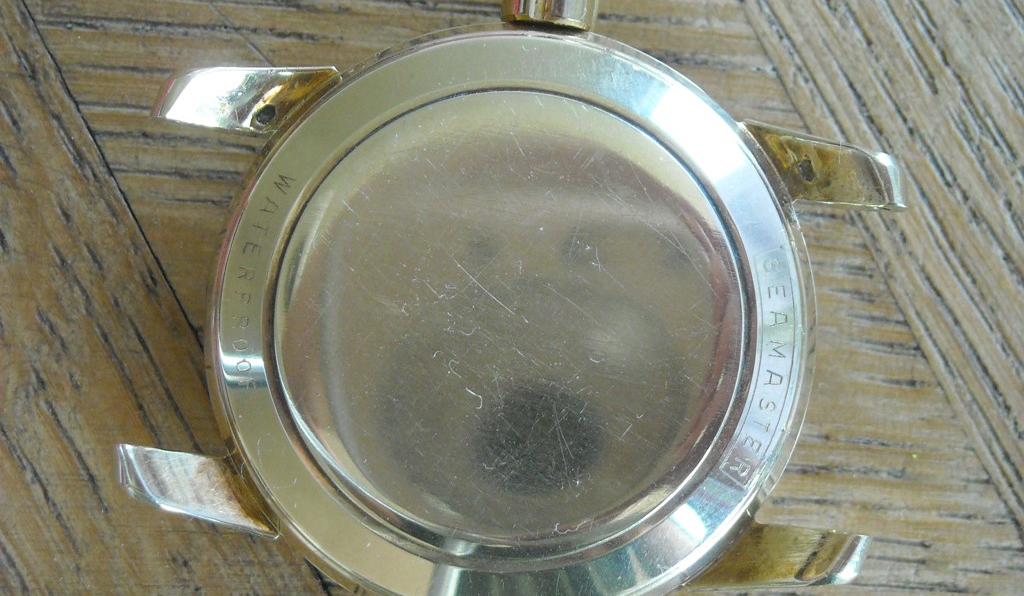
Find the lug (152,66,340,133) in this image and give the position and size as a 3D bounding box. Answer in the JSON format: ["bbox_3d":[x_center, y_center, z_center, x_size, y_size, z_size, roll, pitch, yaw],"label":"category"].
[{"bbox_3d":[-0.015,-0.012,0.175,0.010,0.004,0.004,7,86,1],"label":"lug"}]

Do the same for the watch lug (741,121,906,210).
[{"bbox_3d":[0.018,-0.007,0.175,0.010,0.004,0.004,7,86,1],"label":"watch lug"}]

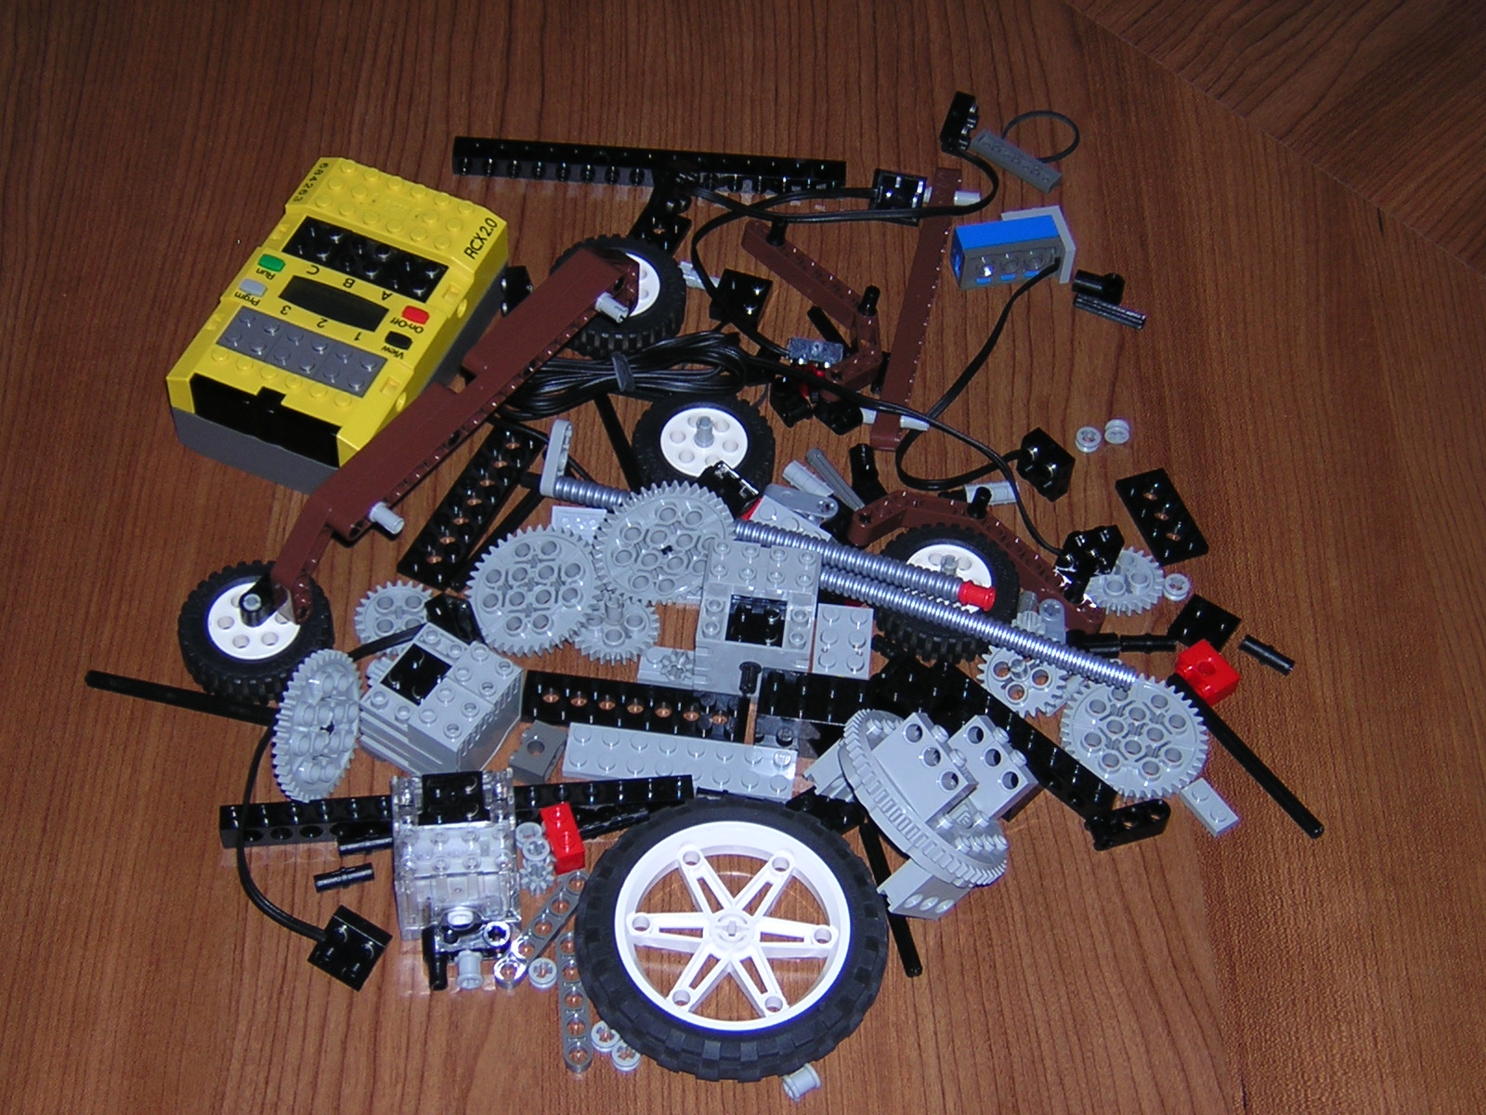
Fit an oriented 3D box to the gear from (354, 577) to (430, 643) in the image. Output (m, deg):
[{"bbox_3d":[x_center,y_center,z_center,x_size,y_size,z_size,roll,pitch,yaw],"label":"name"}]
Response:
[{"bbox_3d":[-0.098,0.019,0.760,0.026,0.008,0.026,5,54,0],"label":"gear"}]

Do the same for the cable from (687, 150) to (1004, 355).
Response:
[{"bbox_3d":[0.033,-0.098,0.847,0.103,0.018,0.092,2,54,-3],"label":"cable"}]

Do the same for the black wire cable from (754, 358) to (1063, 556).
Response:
[{"bbox_3d":[0.054,-0.036,0.803,0.119,0.016,0.021,34,59,19],"label":"black wire cable"}]

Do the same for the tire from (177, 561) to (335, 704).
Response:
[{"bbox_3d":[-0.138,0.021,0.755,0.043,0.014,0.043,1,55,-2],"label":"tire"}]

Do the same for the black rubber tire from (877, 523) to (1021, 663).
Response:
[{"bbox_3d":[0.059,0.010,0.772,0.043,0.017,0.043,2,54,-3],"label":"black rubber tire"}]

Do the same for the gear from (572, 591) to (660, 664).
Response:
[{"bbox_3d":[-0.037,0.020,0.767,0.026,0.008,0.026,2,55,-3],"label":"gear"}]

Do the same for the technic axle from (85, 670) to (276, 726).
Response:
[{"bbox_3d":[-0.152,0.040,0.743,0.064,0.005,0.005,11,54,4],"label":"technic axle"}]

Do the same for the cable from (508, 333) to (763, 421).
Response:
[{"bbox_3d":[-0.035,-0.056,0.815,0.082,0.013,0.027,-11,56,-11],"label":"cable"}]

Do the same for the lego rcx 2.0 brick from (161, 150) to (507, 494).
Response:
[{"bbox_3d":[-0.121,-0.070,0.810,0.064,0.038,0.096,20,56,10],"label":"lego rcx 2.0 brick"}]

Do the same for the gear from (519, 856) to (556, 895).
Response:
[{"bbox_3d":[-0.055,0.085,0.715,0.010,0.007,0.010,2,54,-3],"label":"gear"}]

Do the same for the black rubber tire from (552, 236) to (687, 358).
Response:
[{"bbox_3d":[-0.039,-0.081,0.832,0.043,0.015,0.043,4,55,-5],"label":"black rubber tire"}]

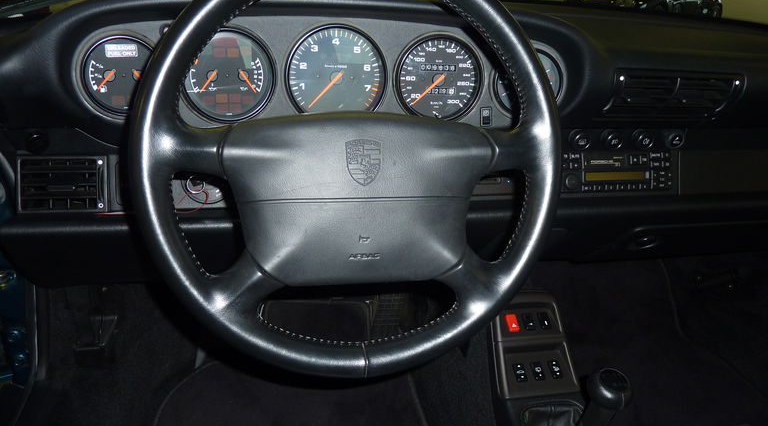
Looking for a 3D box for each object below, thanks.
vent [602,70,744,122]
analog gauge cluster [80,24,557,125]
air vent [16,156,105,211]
[{"bbox_3d":[0.384,-0.159,0.747,0.195,0.070,0.050,-2,25,-11],"label":"vent"},{"bbox_3d":[-0.056,-0.171,0.695,0.588,0.128,0.060,-2,15,-11],"label":"analog gauge cluster"},{"bbox_3d":[-0.381,-0.036,0.662,0.097,0.068,0.040,-2,17,-11],"label":"air vent"}]

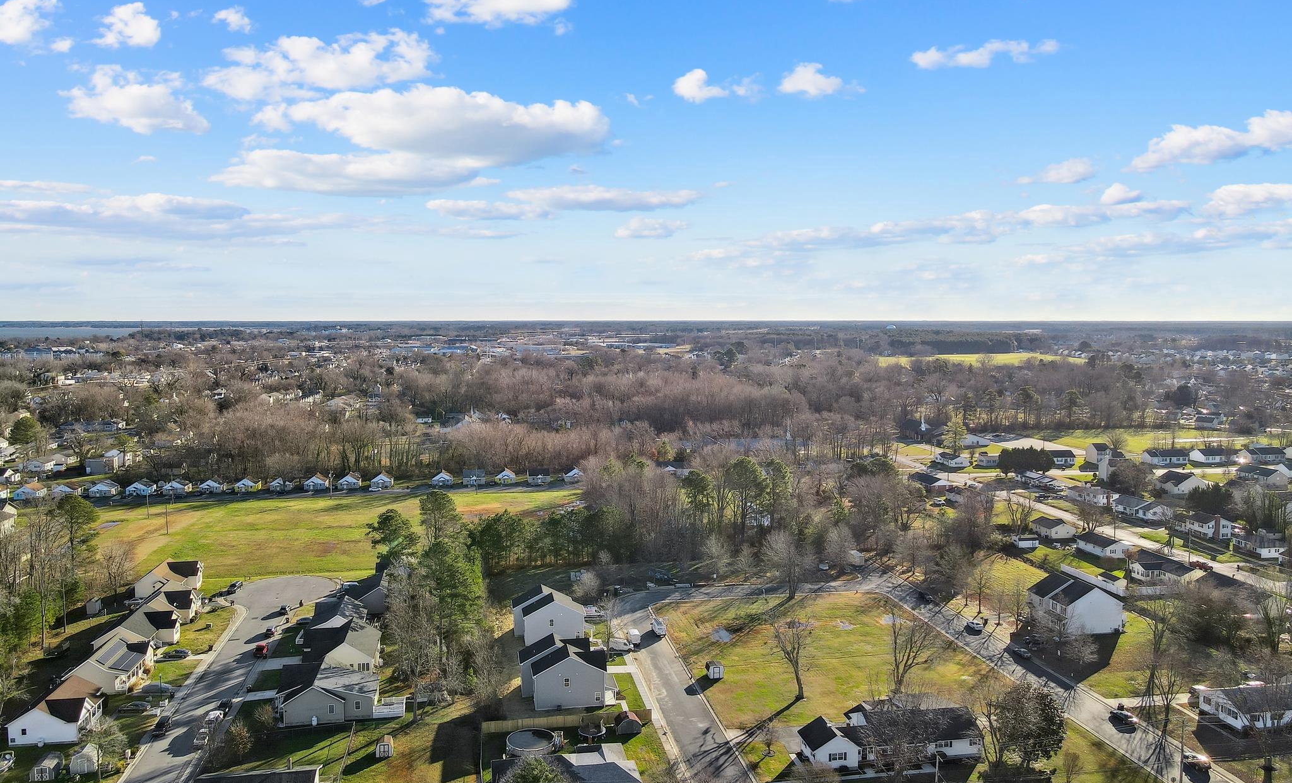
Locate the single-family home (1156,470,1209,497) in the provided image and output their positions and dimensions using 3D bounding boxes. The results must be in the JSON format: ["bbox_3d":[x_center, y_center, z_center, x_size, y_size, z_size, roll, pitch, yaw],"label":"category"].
[{"bbox_3d":[206.071,34.844,344.966,14.850,7.030,13.370,-1,5,-10],"label":"single-family home"}]

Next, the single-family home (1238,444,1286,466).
[{"bbox_3d":[288.596,29.378,419.788,18.710,5.740,9.310,-1,5,-10],"label":"single-family home"}]

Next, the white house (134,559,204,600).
[{"bbox_3d":[-110.890,43.270,209.140,11.990,5.690,12.400,-1,5,-10],"label":"white house"}]

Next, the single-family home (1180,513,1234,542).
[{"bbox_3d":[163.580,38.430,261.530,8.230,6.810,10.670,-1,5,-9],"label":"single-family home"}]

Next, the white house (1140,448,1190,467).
[{"bbox_3d":[226.600,28.580,391.470,17.880,5.280,7.620,-1,5,-9],"label":"white house"}]

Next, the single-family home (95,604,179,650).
[{"bbox_3d":[-102.900,48.642,183.358,13.860,5.840,14.450,-1,5,-10],"label":"single-family home"}]

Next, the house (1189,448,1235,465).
[{"bbox_3d":[263.445,29.624,416.770,15.250,5.740,9.500,-1,5,-10],"label":"house"}]

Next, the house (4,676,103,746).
[{"bbox_3d":[-90.330,49.140,138.830,10.260,5.440,12.700,-1,5,-8],"label":"house"}]

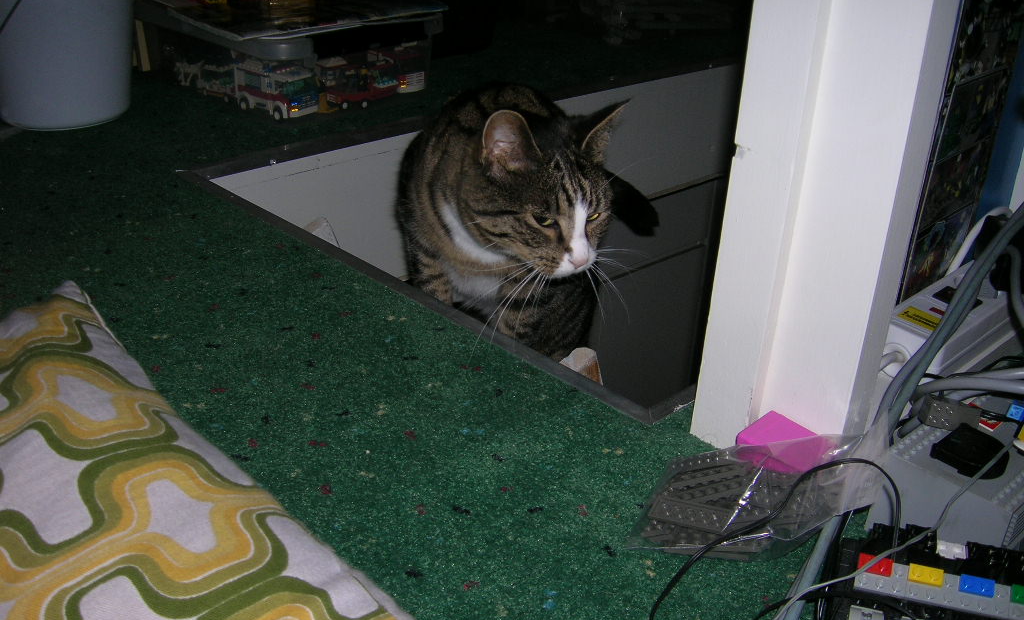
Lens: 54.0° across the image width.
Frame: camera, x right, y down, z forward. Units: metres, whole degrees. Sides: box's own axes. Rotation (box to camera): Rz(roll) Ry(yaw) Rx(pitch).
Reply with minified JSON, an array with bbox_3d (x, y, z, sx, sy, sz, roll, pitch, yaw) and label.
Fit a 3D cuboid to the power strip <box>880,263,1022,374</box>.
[{"bbox_3d":[0.446,-0.011,0.932,0.330,0.041,0.055,-21,34,-39],"label":"power strip"}]

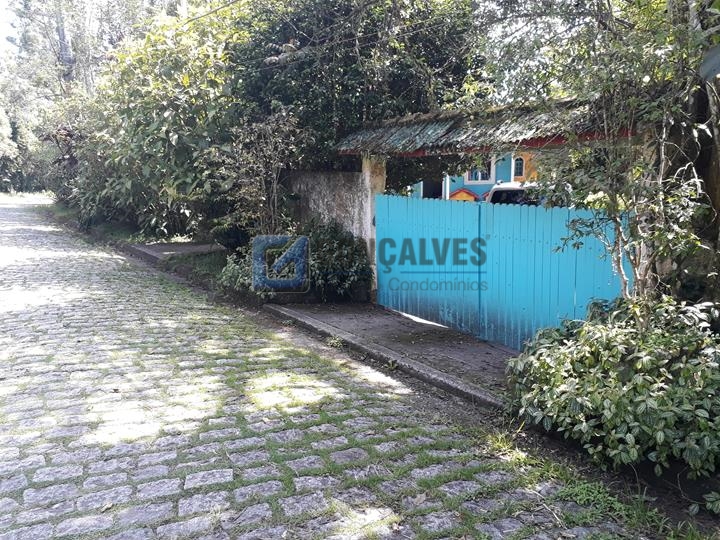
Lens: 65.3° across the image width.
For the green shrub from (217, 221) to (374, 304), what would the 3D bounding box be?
[{"bbox_3d":[-0.890,-0.100,7.550,1.900,1.000,1.150,-1,9,0],"label":"green shrub"}]

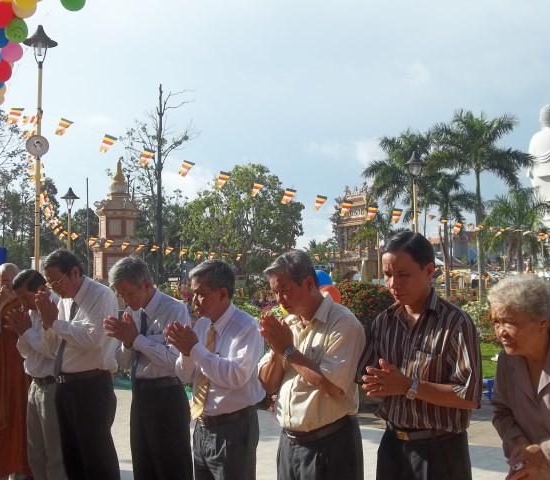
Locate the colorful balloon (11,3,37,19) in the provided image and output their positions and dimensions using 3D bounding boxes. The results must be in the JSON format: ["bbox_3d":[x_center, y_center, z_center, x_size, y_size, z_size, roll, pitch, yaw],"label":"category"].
[{"bbox_3d":[-2.216,-2.061,5.900,0.226,0.236,0.226,0,-2,0],"label":"colorful balloon"}]

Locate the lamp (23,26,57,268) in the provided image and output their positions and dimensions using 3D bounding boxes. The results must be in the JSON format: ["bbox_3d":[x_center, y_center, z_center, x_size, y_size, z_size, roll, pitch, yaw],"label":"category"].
[{"bbox_3d":[-3.340,-0.551,9.400,0.500,5.000,0.500,0,-2,0],"label":"lamp"}]

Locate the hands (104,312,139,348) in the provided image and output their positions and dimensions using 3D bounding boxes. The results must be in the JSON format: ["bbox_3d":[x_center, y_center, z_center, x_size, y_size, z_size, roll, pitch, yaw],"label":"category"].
[{"bbox_3d":[-0.696,0.411,3.020,0.150,0.160,0.100,2,-4,-37],"label":"hands"}]

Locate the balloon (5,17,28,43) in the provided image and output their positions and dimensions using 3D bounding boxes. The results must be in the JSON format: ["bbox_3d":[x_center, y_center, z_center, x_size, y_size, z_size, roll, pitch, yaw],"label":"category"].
[{"bbox_3d":[-2.404,-1.952,6.200,0.213,0.239,0.213,0,-2,0],"label":"balloon"}]

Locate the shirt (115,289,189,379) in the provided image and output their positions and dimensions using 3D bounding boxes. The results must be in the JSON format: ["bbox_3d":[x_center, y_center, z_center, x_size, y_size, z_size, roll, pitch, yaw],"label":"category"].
[{"bbox_3d":[-0.588,0.452,3.220,0.380,0.470,0.460,2,-4,-37],"label":"shirt"}]

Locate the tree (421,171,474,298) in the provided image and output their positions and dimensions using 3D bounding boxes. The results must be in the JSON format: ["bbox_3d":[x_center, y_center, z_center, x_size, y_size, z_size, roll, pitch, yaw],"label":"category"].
[{"bbox_3d":[8.104,0.025,30.801,2.800,6.535,2.800,0,-3,0],"label":"tree"}]

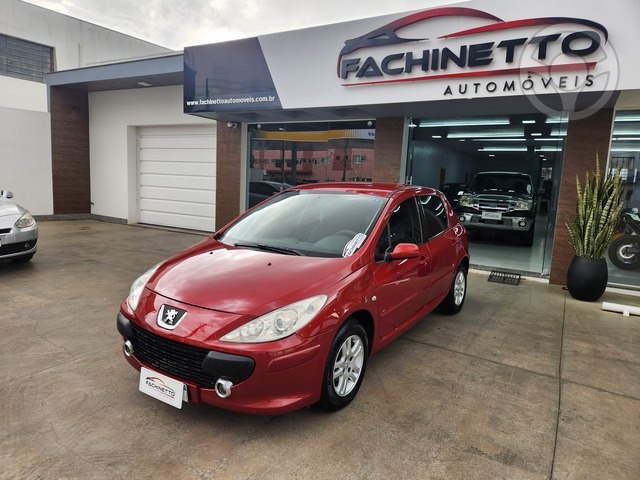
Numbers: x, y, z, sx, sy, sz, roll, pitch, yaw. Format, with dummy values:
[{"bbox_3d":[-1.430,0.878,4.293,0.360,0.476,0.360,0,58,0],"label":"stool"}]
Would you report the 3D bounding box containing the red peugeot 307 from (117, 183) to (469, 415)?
[{"bbox_3d":[0.206,0.185,4.221,1.800,1.510,4.210,8,10,33],"label":"red peugeot 307"}]

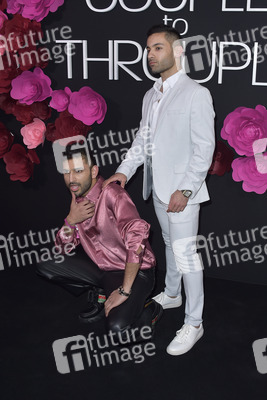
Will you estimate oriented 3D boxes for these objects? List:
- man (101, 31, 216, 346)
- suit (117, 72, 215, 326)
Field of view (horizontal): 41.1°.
[{"bbox_3d":[0.160,-0.062,2.079,0.530,1.790,0.530,-7,15,-32],"label":"man"},{"bbox_3d":[0.193,0.007,2.118,0.450,1.460,0.510,-7,15,-32],"label":"suit"}]

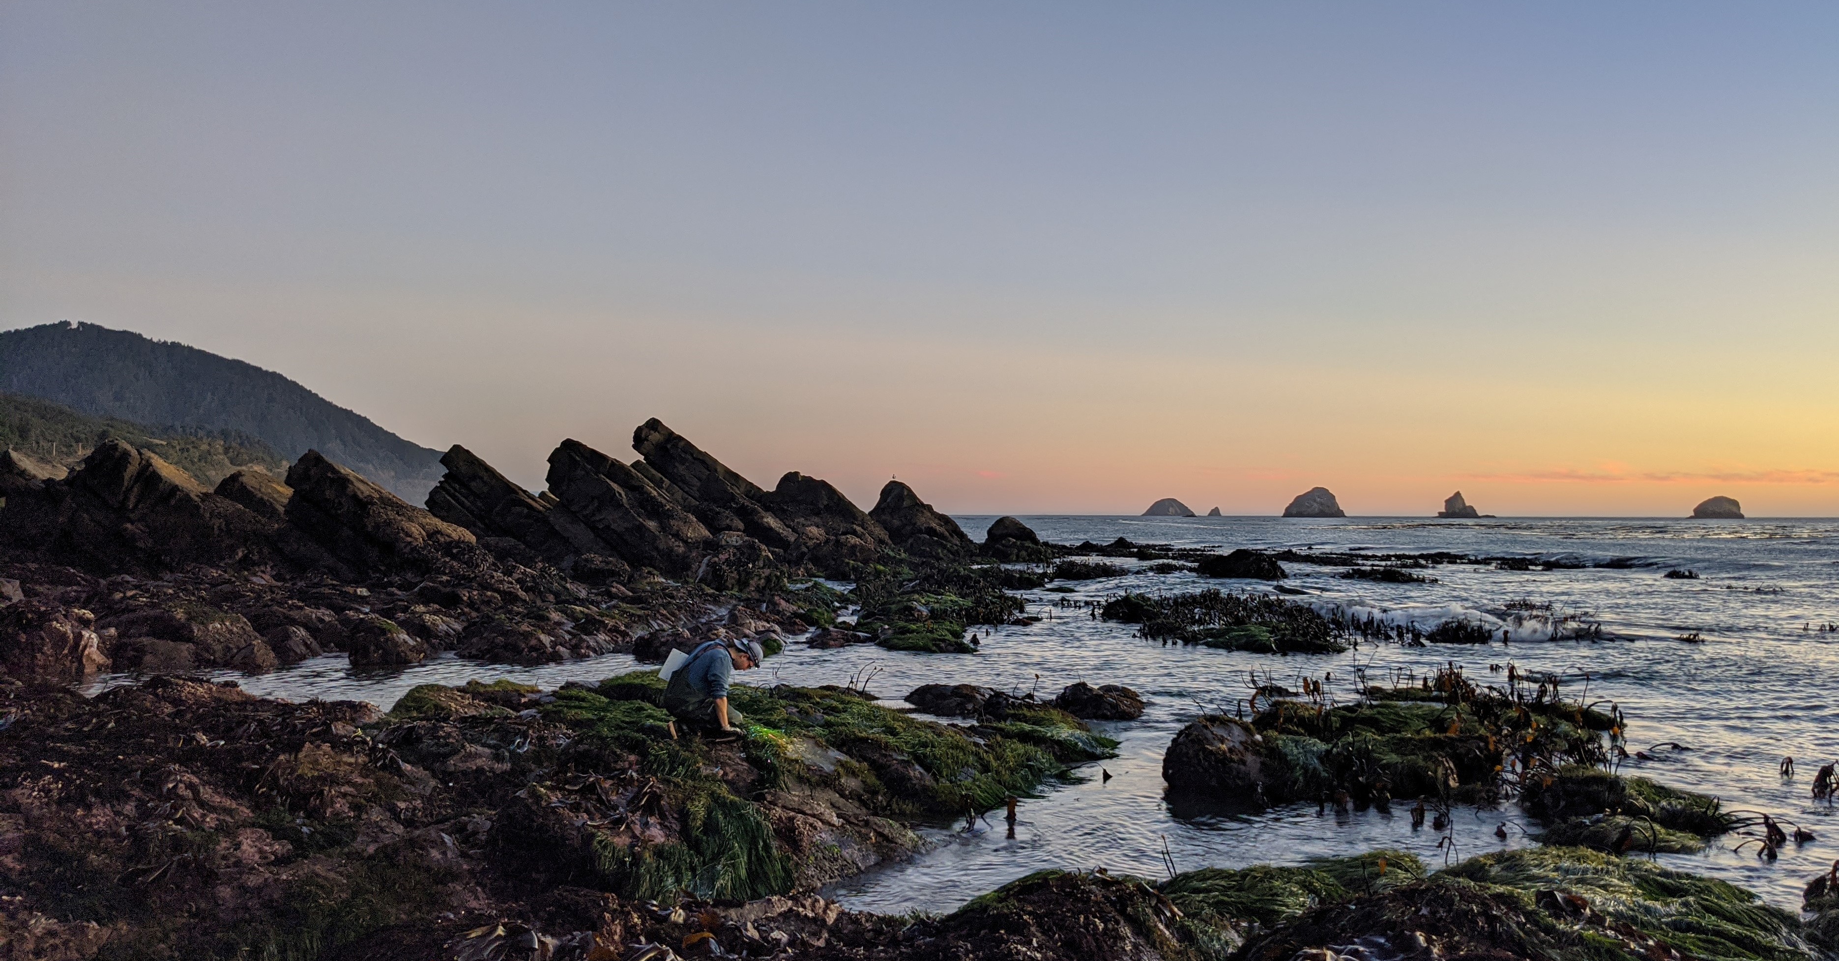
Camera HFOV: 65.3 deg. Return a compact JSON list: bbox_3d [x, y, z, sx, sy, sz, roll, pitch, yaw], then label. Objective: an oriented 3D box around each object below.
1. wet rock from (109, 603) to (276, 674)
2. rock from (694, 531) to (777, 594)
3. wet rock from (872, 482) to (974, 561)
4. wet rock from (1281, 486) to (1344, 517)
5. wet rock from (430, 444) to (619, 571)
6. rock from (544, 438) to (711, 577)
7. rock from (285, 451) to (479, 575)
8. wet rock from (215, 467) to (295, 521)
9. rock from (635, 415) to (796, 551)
[{"bbox_3d":[-9.781,2.126,19.300,2.017,0.928,1.600,1,-2,-27],"label":"wet rock"},{"bbox_3d":[-4.505,1.998,35.000,2.017,1.546,1.700,0,-1,-7],"label":"rock"},{"bbox_3d":[0.124,1.770,62.000,4.533,3.408,4.000,0,-1,0],"label":"wet rock"},{"bbox_3d":[548.878,30.048,2000.000,83.066,43.189,75.000,0,-1,15],"label":"wet rock"},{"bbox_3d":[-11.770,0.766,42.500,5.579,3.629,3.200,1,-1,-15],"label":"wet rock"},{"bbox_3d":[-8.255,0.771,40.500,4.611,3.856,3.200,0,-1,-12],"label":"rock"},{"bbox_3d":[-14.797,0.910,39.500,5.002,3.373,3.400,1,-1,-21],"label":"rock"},{"bbox_3d":[-23.062,0.651,50.000,2.820,2.209,3.000,1,-2,-25],"label":"wet rock"},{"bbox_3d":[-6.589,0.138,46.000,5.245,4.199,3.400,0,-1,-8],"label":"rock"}]

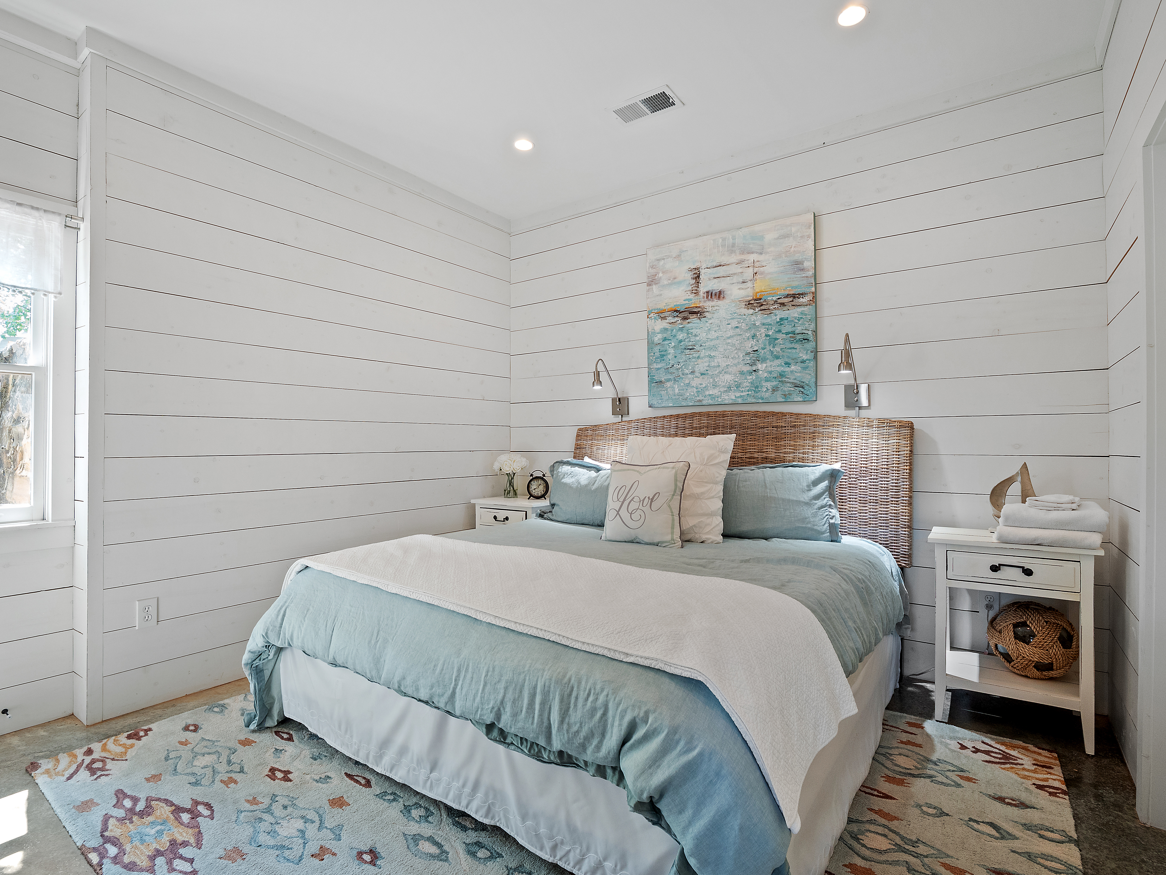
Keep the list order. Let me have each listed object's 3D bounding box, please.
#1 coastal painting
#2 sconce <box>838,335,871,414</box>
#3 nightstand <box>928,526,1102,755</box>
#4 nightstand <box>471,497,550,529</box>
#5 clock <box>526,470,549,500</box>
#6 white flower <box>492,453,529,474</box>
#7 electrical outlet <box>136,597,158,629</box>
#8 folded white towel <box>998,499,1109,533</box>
[{"bbox_3d":[0.842,-0.698,3.180,1.005,1.010,0.040,0,-1,34],"label":"coastal painting"},{"bbox_3d":[1.339,-0.325,2.685,0.120,0.360,0.310,0,-1,34],"label":"sconce"},{"bbox_3d":[1.772,0.796,2.257,0.540,0.757,0.390,0,-1,34],"label":"nightstand"},{"bbox_3d":[-0.448,0.815,3.756,0.540,0.757,0.390,0,-1,34],"label":"nightstand"},{"bbox_3d":[-0.318,0.336,3.825,0.155,0.200,0.075,0,-1,7],"label":"clock"},{"bbox_3d":[-0.530,0.190,3.944,0.245,0.155,0.220,0,-1,34],"label":"white flower"},{"bbox_3d":[-1.914,0.773,2.370,0.010,0.118,0.074,-1,-1,38],"label":"electrical outlet"},{"bbox_3d":[1.878,0.313,2.166,0.310,0.080,0.270,0,-1,34],"label":"folded white towel"}]

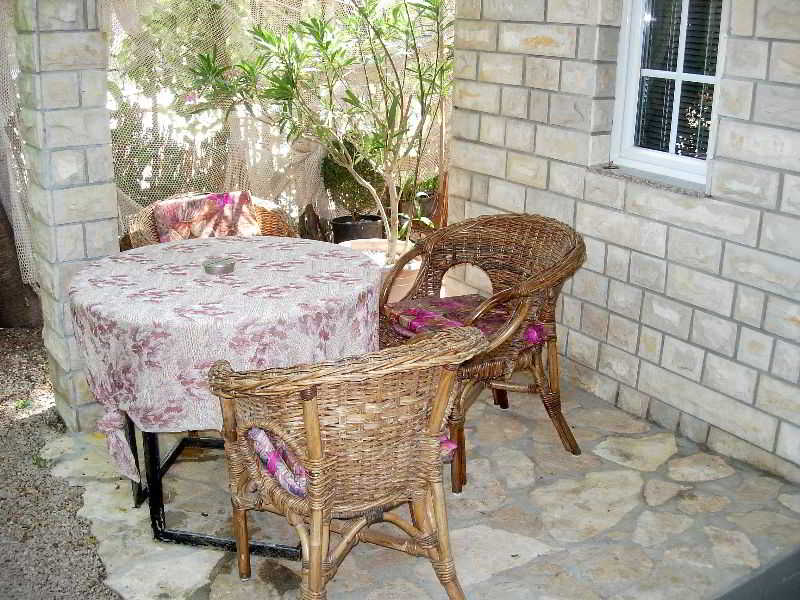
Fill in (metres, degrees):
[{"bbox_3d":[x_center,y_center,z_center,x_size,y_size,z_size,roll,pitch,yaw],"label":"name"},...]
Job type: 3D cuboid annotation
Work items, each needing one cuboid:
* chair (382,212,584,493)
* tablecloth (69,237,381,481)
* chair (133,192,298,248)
[{"bbox_3d":[0.318,0.151,3.125,0.610,0.820,0.640,-10,21,-30],"label":"chair"},{"bbox_3d":[-0.554,0.178,2.851,0.970,0.575,0.970,4,19,10],"label":"tablecloth"},{"bbox_3d":[-0.698,0.054,3.371,0.640,0.820,0.610,-3,19,-10],"label":"chair"}]

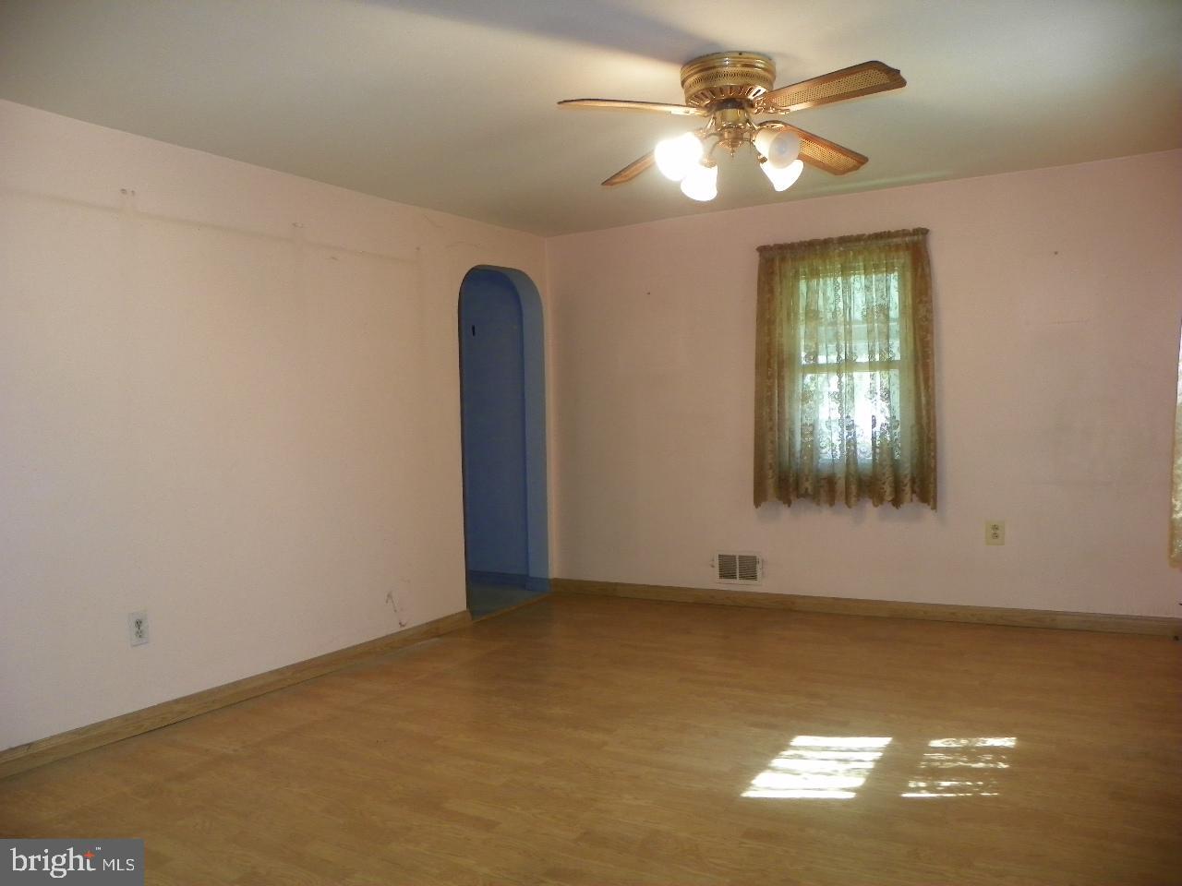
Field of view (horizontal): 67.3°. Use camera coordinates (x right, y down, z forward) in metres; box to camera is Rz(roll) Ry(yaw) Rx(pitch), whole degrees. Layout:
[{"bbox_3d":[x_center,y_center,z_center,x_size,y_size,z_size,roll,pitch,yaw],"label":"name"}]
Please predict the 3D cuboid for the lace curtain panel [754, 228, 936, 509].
[{"bbox_3d":[1.321,-0.366,4.732,0.970,1.440,0.090,-1,2,31],"label":"lace curtain panel"}]

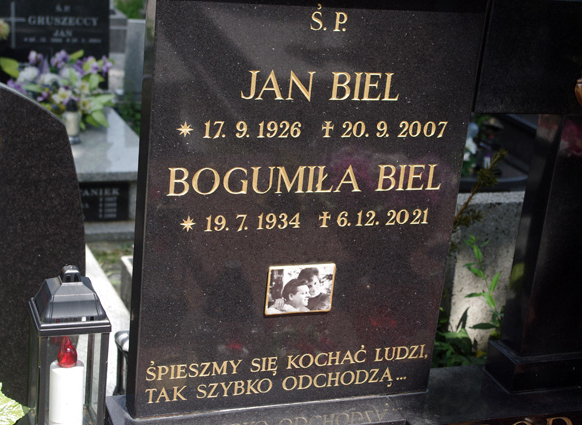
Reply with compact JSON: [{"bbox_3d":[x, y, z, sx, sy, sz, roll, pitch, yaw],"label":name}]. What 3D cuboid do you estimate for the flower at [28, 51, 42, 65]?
[{"bbox_3d":[-1.348,-0.815,5.600,0.066,0.066,0.063,1,20,-14],"label":"flower"}]

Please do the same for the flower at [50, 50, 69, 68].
[{"bbox_3d":[-1.217,-0.804,5.600,0.095,0.080,0.080,1,20,-12],"label":"flower"}]

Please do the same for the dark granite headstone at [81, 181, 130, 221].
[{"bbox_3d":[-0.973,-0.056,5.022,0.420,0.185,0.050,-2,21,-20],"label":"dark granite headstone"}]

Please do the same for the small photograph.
[{"bbox_3d":[0.018,0.130,1.786,0.118,0.088,0.008,-2,21,-20],"label":"small photograph"}]

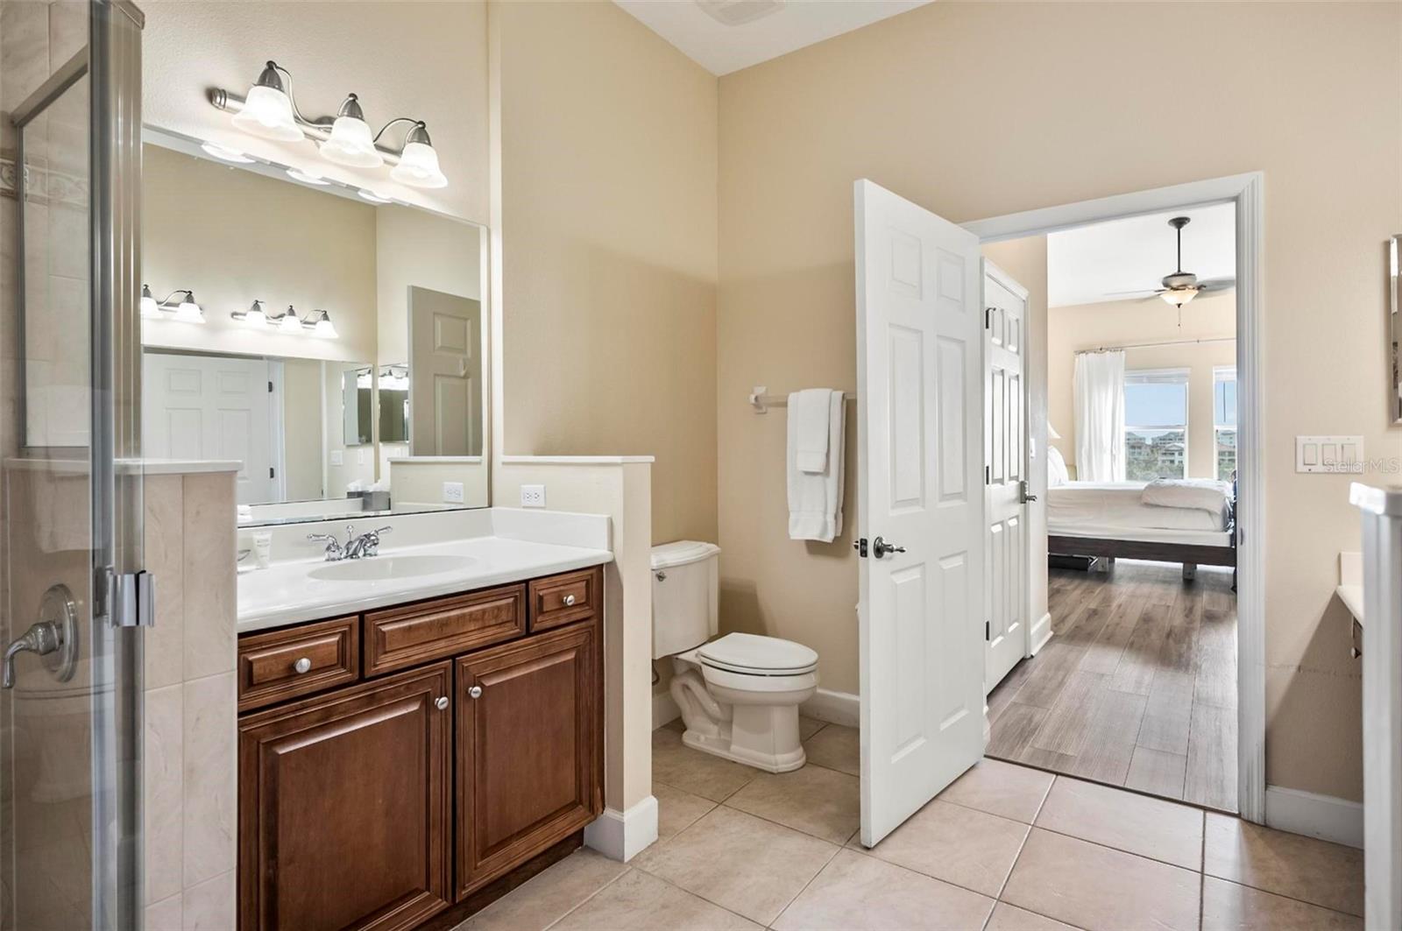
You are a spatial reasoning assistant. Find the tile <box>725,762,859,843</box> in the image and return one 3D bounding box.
[{"bbox_3d":[0.392,1.179,2.485,0.452,0.010,0.452,0,1,35],"label":"tile"}]

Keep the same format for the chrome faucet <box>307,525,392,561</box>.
[{"bbox_3d":[-0.942,0.212,1.939,0.154,0.090,0.235,0,1,36],"label":"chrome faucet"}]

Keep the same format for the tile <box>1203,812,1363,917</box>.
[{"bbox_3d":[1.754,1.175,2.051,0.454,0.010,0.428,0,1,36],"label":"tile"}]

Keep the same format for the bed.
[{"bbox_3d":[4.289,0.421,7.311,2.150,1.200,1.800,0,1,35],"label":"bed"}]

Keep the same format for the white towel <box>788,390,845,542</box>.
[{"bbox_3d":[0.515,0.001,3.131,0.248,0.670,0.090,0,1,35],"label":"white towel"}]

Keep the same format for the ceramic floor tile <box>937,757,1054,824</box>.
[{"bbox_3d":[1.015,1.172,2.584,0.454,0.010,0.428,0,1,36],"label":"ceramic floor tile"}]

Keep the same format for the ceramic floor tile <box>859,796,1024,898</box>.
[{"bbox_3d":[0.756,1.182,2.225,0.454,0.010,0.454,0,1,36],"label":"ceramic floor tile"}]

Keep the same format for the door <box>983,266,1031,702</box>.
[{"bbox_3d":[1.637,0.079,3.783,0.036,2.035,0.815,0,1,35],"label":"door"}]

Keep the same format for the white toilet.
[{"bbox_3d":[0.126,0.771,2.885,0.723,0.798,0.488,0,1,36],"label":"white toilet"}]

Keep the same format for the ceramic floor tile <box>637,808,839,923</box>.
[{"bbox_3d":[0.120,1.190,2.122,0.454,0.010,0.454,0,1,36],"label":"ceramic floor tile"}]

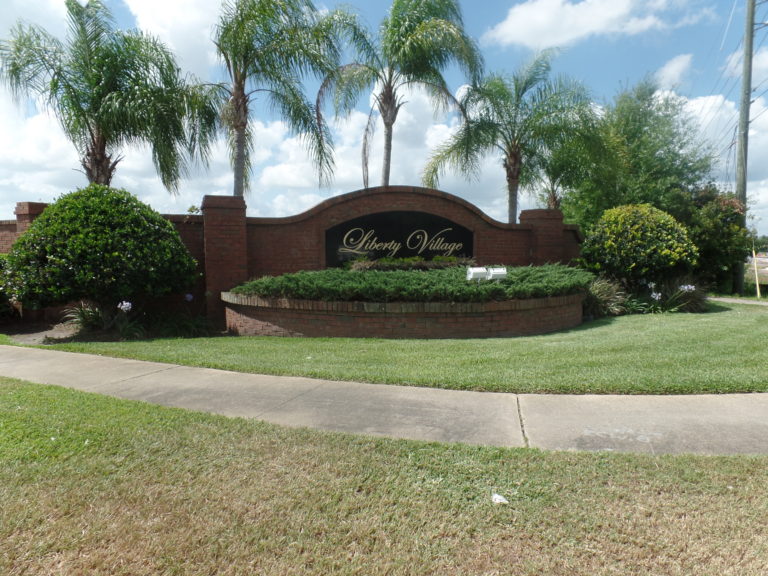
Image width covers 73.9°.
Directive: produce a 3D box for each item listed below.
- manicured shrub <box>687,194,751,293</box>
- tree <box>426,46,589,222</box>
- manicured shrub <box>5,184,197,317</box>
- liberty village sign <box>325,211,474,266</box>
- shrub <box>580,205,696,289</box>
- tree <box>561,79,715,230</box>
[{"bbox_3d":[9.226,-1.207,14.246,2.100,2.700,2.000,0,4,0],"label":"manicured shrub"},{"bbox_3d":[3.532,-3.218,14.594,4.800,6.800,4.500,0,4,0],"label":"tree"},{"bbox_3d":[-4.372,-0.552,8.083,2.650,2.110,2.450,0,4,0],"label":"manicured shrub"},{"bbox_3d":[0.354,-0.936,10.038,3.030,1.120,0.100,-1,5,-16],"label":"liberty village sign"},{"bbox_3d":[5.549,-0.792,11.170,2.300,2.010,2.200,0,4,0],"label":"shrub"},{"bbox_3d":[9.171,-3.813,18.758,5.300,7.400,5.200,0,4,0],"label":"tree"}]

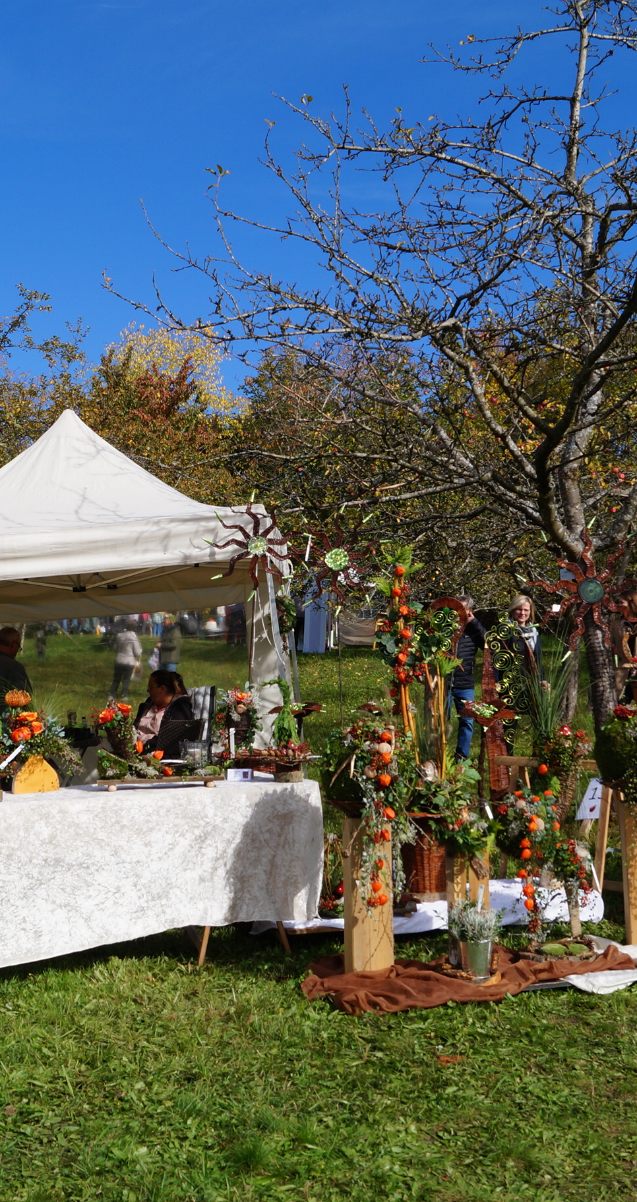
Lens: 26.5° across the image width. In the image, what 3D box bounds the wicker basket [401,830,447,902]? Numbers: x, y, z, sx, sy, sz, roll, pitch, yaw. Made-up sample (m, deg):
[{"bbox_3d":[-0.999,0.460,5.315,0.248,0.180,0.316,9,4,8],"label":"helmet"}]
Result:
[{"bbox_3d":[0.547,1.252,6.600,0.270,0.380,0.270,0,-1,0],"label":"wicker basket"}]

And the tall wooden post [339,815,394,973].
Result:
[{"bbox_3d":[0.217,1.257,5.800,0.175,0.670,0.175,-1,-1,-14],"label":"tall wooden post"}]

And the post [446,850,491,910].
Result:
[{"bbox_3d":[0.652,1.305,5.880,0.180,0.570,0.150,0,-1,-6],"label":"post"}]

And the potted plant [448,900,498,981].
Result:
[{"bbox_3d":[0.648,1.427,5.680,0.210,0.340,0.210,0,-1,0],"label":"potted plant"}]

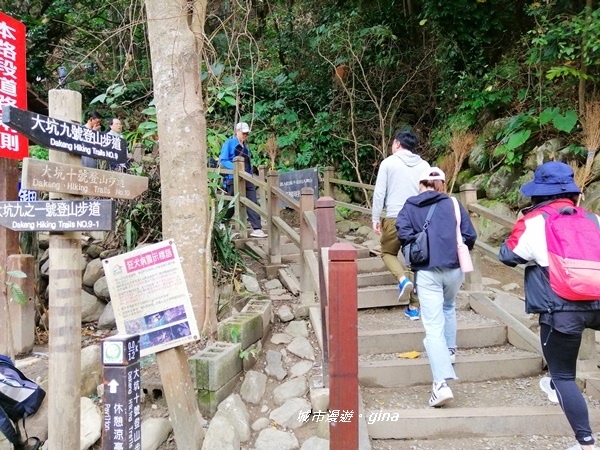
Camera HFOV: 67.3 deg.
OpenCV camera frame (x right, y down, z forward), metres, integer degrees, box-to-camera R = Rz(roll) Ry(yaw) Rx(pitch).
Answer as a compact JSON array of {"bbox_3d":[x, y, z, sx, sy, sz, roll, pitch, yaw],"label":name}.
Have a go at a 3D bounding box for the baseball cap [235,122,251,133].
[{"bbox_3d":[-0.812,-1.395,6.480,0.180,0.130,0.250,-1,0,-38],"label":"baseball cap"}]

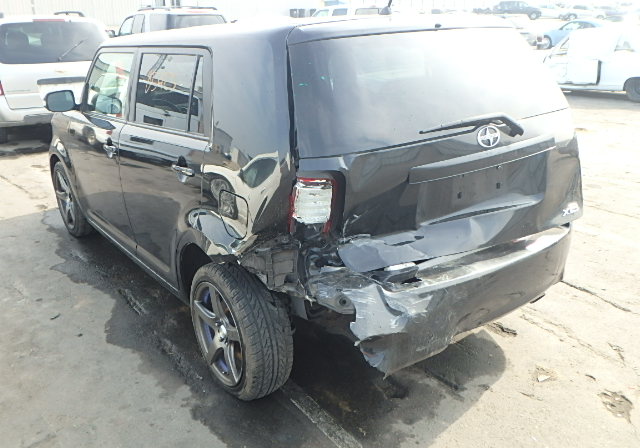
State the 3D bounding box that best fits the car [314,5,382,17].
[{"bbox_3d":[0.885,-10.120,29.000,5.200,1.850,1.950,-2,20,0],"label":"car"}]

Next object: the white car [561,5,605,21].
[{"bbox_3d":[25.421,-20.453,55.500,4.700,1.450,1.800,-2,20,0],"label":"white car"}]

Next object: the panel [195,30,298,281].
[{"bbox_3d":[-0.243,-0.271,2.153,0.290,0.880,0.800,-16,24,-33],"label":"panel"}]

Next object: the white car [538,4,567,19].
[{"bbox_3d":[22.524,-21.260,57.500,4.700,1.450,1.800,-2,20,0],"label":"white car"}]

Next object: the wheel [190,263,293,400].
[{"bbox_3d":[-0.370,0.465,2.611,0.215,0.630,0.630,-16,24,-33],"label":"wheel"}]

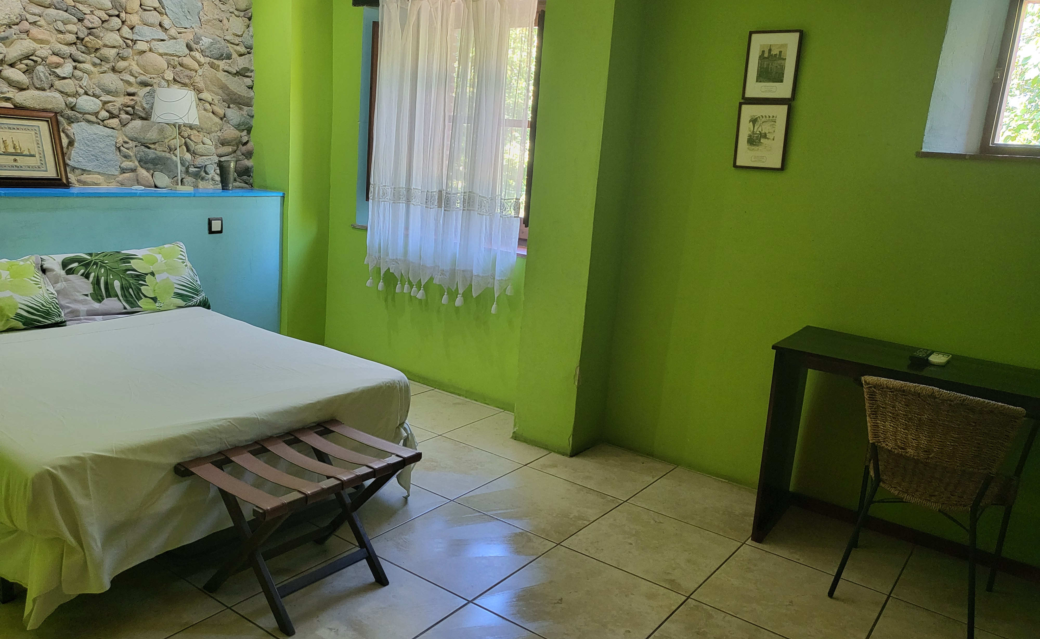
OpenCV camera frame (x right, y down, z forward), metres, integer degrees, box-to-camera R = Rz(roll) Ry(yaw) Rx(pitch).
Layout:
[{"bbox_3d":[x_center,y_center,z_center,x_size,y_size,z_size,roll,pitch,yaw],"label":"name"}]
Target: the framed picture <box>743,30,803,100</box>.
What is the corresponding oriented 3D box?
[{"bbox_3d":[1.019,-1.024,3.158,0.213,0.269,0.020,13,15,34],"label":"framed picture"}]

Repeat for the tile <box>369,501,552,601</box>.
[{"bbox_3d":[-0.207,0.795,2.728,0.500,0.012,0.500,13,14,34],"label":"tile"}]

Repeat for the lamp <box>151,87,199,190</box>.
[{"bbox_3d":[-1.819,-0.949,4.131,0.252,0.530,0.252,13,14,34],"label":"lamp"}]

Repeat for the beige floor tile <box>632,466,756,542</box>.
[{"bbox_3d":[0.788,0.768,3.285,0.500,0.010,0.500,13,15,34],"label":"beige floor tile"}]

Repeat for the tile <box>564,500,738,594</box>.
[{"bbox_3d":[0.489,0.823,2.850,0.500,0.012,0.500,13,14,34],"label":"tile"}]

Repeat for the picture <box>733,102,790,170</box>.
[{"bbox_3d":[0.997,-0.753,3.216,0.214,0.267,0.020,13,15,34],"label":"picture"}]

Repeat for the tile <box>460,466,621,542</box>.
[{"bbox_3d":[0.086,0.738,3.162,0.500,0.010,0.500,13,15,34],"label":"tile"}]

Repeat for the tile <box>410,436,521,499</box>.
[{"bbox_3d":[-0.321,0.641,3.409,0.500,0.012,0.500,13,14,34],"label":"tile"}]

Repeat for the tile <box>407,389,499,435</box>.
[{"bbox_3d":[-0.437,0.489,4.132,0.500,0.010,0.500,13,15,34],"label":"tile"}]

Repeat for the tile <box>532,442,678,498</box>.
[{"bbox_3d":[0.380,0.675,3.567,0.500,0.010,0.500,13,15,34],"label":"tile"}]

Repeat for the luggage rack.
[{"bbox_3d":[-0.663,0.623,2.396,0.412,0.419,0.578,13,15,34],"label":"luggage rack"}]

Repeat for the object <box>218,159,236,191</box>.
[{"bbox_3d":[-1.673,-0.826,4.468,0.102,0.168,0.102,13,15,34],"label":"object"}]

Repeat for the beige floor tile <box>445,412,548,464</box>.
[{"bbox_3d":[-0.030,0.579,3.811,0.500,0.012,0.500,13,14,34],"label":"beige floor tile"}]

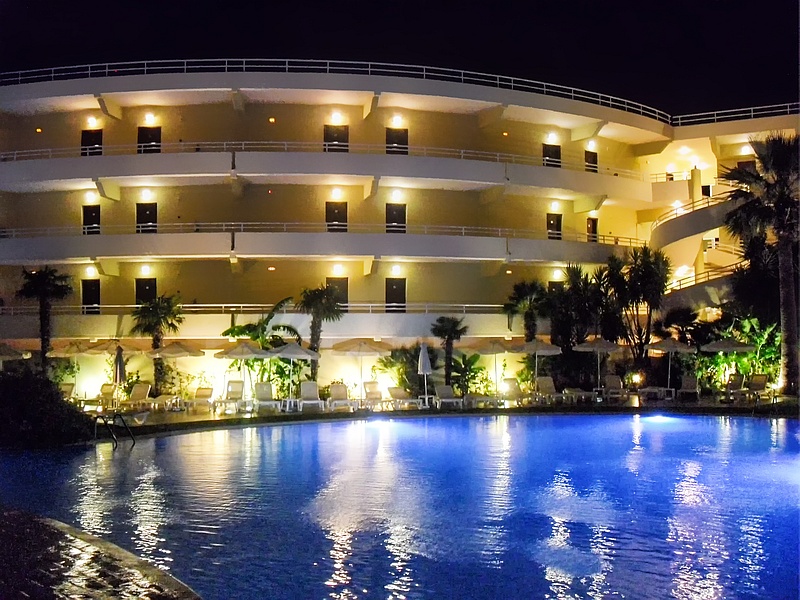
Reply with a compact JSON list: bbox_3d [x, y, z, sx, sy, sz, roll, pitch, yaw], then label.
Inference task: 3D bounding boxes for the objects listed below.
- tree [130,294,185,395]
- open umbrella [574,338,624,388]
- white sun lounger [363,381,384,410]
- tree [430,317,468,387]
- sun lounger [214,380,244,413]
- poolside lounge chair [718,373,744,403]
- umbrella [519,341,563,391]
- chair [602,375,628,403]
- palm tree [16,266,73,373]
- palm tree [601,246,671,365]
[{"bbox_3d":[-8.634,1.751,28.753,1.950,3.850,1.950,0,-2,0],"label":"tree"},{"bbox_3d":[7.037,2.505,28.737,1.900,2.200,1.900,0,-2,0],"label":"open umbrella"},{"bbox_3d":[-0.883,3.180,27.158,0.730,0.820,1.700,0,-2,-9],"label":"white sun lounger"},{"bbox_3d":[1.793,2.170,29.236,1.400,3.050,1.400,0,-2,0],"label":"tree"},{"bbox_3d":[-5.706,3.277,27.481,0.700,0.920,1.750,0,-3,-1],"label":"sun lounger"},{"bbox_3d":[11.691,3.139,28.498,0.720,0.870,1.650,-1,-2,28],"label":"poolside lounge chair"},{"bbox_3d":[4.709,2.506,27.622,1.900,2.250,1.900,0,-2,0],"label":"umbrella"},{"bbox_3d":[8.340,3.373,31.280,0.700,0.920,1.750,-1,-3,10],"label":"chair"},{"bbox_3d":[-13.110,1.278,29.914,2.100,5.200,2.100,0,-3,0],"label":"palm tree"},{"bbox_3d":[8.885,0.908,30.594,2.650,5.500,2.500,0,-2,0],"label":"palm tree"}]

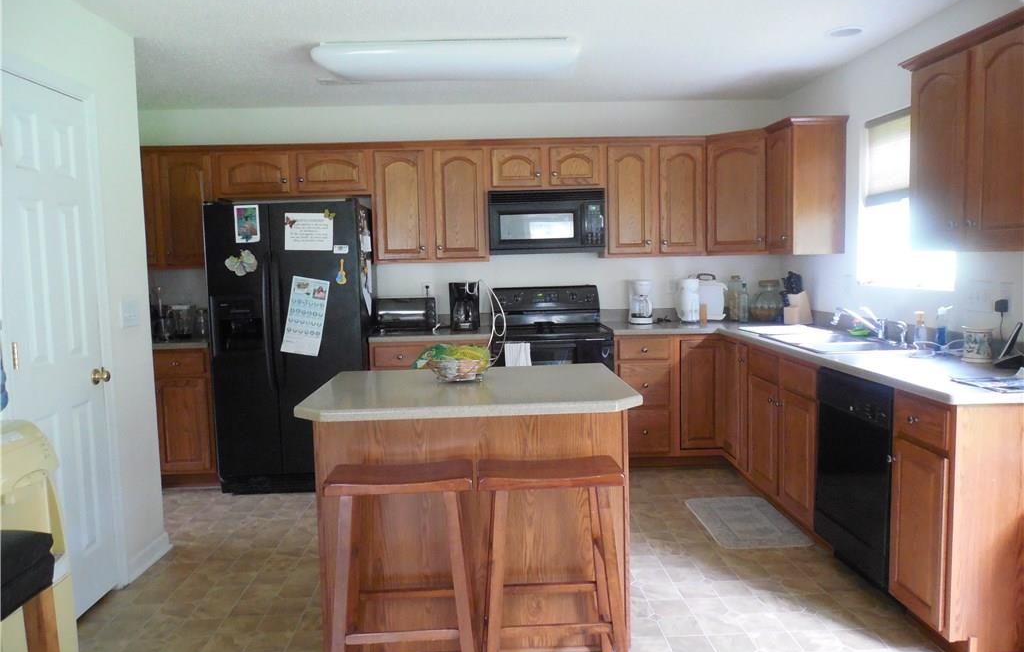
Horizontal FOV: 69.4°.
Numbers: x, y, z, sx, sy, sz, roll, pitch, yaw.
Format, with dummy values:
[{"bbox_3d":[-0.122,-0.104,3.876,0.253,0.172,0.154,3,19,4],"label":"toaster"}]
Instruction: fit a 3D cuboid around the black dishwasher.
[{"bbox_3d":[1.692,0.624,3.082,0.598,0.830,0.606,-2,5,-2],"label":"black dishwasher"}]

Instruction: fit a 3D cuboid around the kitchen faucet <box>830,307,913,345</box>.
[{"bbox_3d":[1.794,0.013,3.732,0.255,0.168,0.310,-2,5,-2],"label":"kitchen faucet"}]

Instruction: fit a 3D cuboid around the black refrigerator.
[{"bbox_3d":[-1.340,0.108,4.717,0.880,1.755,0.740,-2,5,-2],"label":"black refrigerator"}]

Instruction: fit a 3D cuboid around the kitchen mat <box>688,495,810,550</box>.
[{"bbox_3d":[1.209,1.016,3.843,0.421,0.013,0.727,-2,5,-2],"label":"kitchen mat"}]

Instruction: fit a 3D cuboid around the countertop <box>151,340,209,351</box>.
[{"bbox_3d":[-2.066,0.097,4.772,0.425,0.042,0.635,-2,5,-2],"label":"countertop"}]

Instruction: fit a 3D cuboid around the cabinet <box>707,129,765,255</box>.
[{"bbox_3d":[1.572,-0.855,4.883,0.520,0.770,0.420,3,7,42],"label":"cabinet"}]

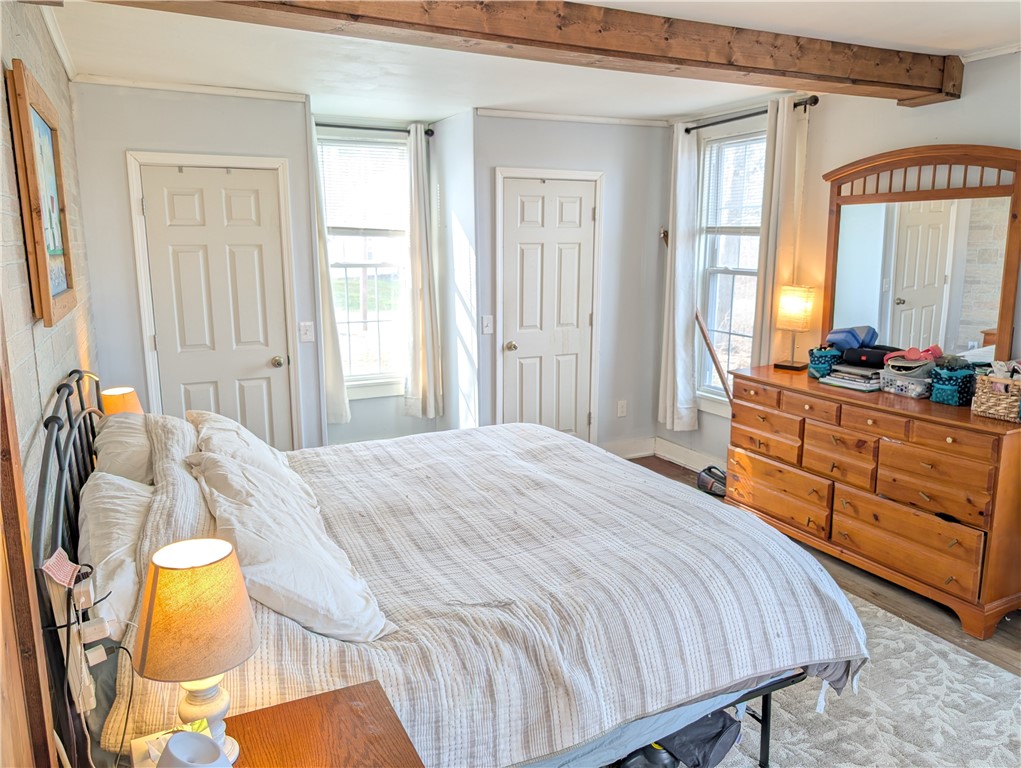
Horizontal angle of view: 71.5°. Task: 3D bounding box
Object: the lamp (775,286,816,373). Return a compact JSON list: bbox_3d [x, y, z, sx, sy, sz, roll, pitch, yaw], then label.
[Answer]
[{"bbox_3d":[1.646,-0.320,4.101,0.151,0.477,0.151,9,14,38],"label":"lamp"}]

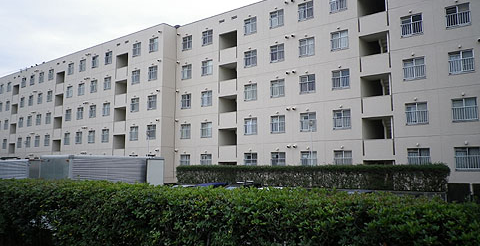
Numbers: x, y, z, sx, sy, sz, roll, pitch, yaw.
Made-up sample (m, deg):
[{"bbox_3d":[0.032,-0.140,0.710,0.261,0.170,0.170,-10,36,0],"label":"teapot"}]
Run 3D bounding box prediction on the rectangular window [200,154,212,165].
[{"bbox_3d":[-2.751,3.177,31.704,1.179,1.234,0.150,-5,-8,37],"label":"rectangular window"}]

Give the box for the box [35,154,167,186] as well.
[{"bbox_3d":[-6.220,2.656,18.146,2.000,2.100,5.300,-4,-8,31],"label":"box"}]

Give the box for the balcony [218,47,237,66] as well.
[{"bbox_3d":[-0.739,-5.474,32.328,1.798,1.320,0.800,-5,-8,37],"label":"balcony"}]

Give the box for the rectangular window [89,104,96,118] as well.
[{"bbox_3d":[-15.104,-1.182,39.924,1.179,1.265,0.150,-5,-8,37],"label":"rectangular window"}]

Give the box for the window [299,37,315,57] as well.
[{"bbox_3d":[4.662,-5.286,27.088,1.179,1.234,0.150,-5,-8,37],"label":"window"}]

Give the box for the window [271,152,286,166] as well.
[{"bbox_3d":[2.738,2.714,27.901,1.179,1.227,0.150,-5,-8,37],"label":"window"}]

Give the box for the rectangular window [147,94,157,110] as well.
[{"bbox_3d":[-7.858,-1.812,34.949,1.153,1.258,0.180,-5,-8,37],"label":"rectangular window"}]

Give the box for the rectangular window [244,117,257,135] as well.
[{"bbox_3d":[0.809,0.250,29.667,1.179,1.227,0.150,-5,-8,37],"label":"rectangular window"}]

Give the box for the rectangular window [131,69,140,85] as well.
[{"bbox_3d":[-9.680,-4.265,36.176,1.179,1.265,0.150,-5,-8,37],"label":"rectangular window"}]

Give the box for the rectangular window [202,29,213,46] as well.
[{"bbox_3d":[-2.782,-7.372,33.669,1.206,1.258,0.180,-5,-8,37],"label":"rectangular window"}]

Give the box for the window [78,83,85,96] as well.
[{"bbox_3d":[-16.995,-3.616,41.647,1.179,1.265,0.150,-5,-8,37],"label":"window"}]

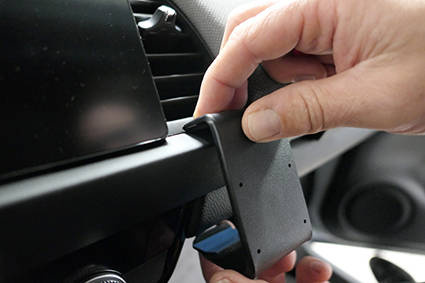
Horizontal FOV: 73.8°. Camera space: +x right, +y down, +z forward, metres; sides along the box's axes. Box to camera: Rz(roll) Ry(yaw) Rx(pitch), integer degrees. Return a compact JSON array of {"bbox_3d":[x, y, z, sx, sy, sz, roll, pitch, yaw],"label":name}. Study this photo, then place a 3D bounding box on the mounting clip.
[{"bbox_3d":[0.015,0.022,0.153,0.051,0.073,0.042,-12,-3,-40],"label":"mounting clip"}]

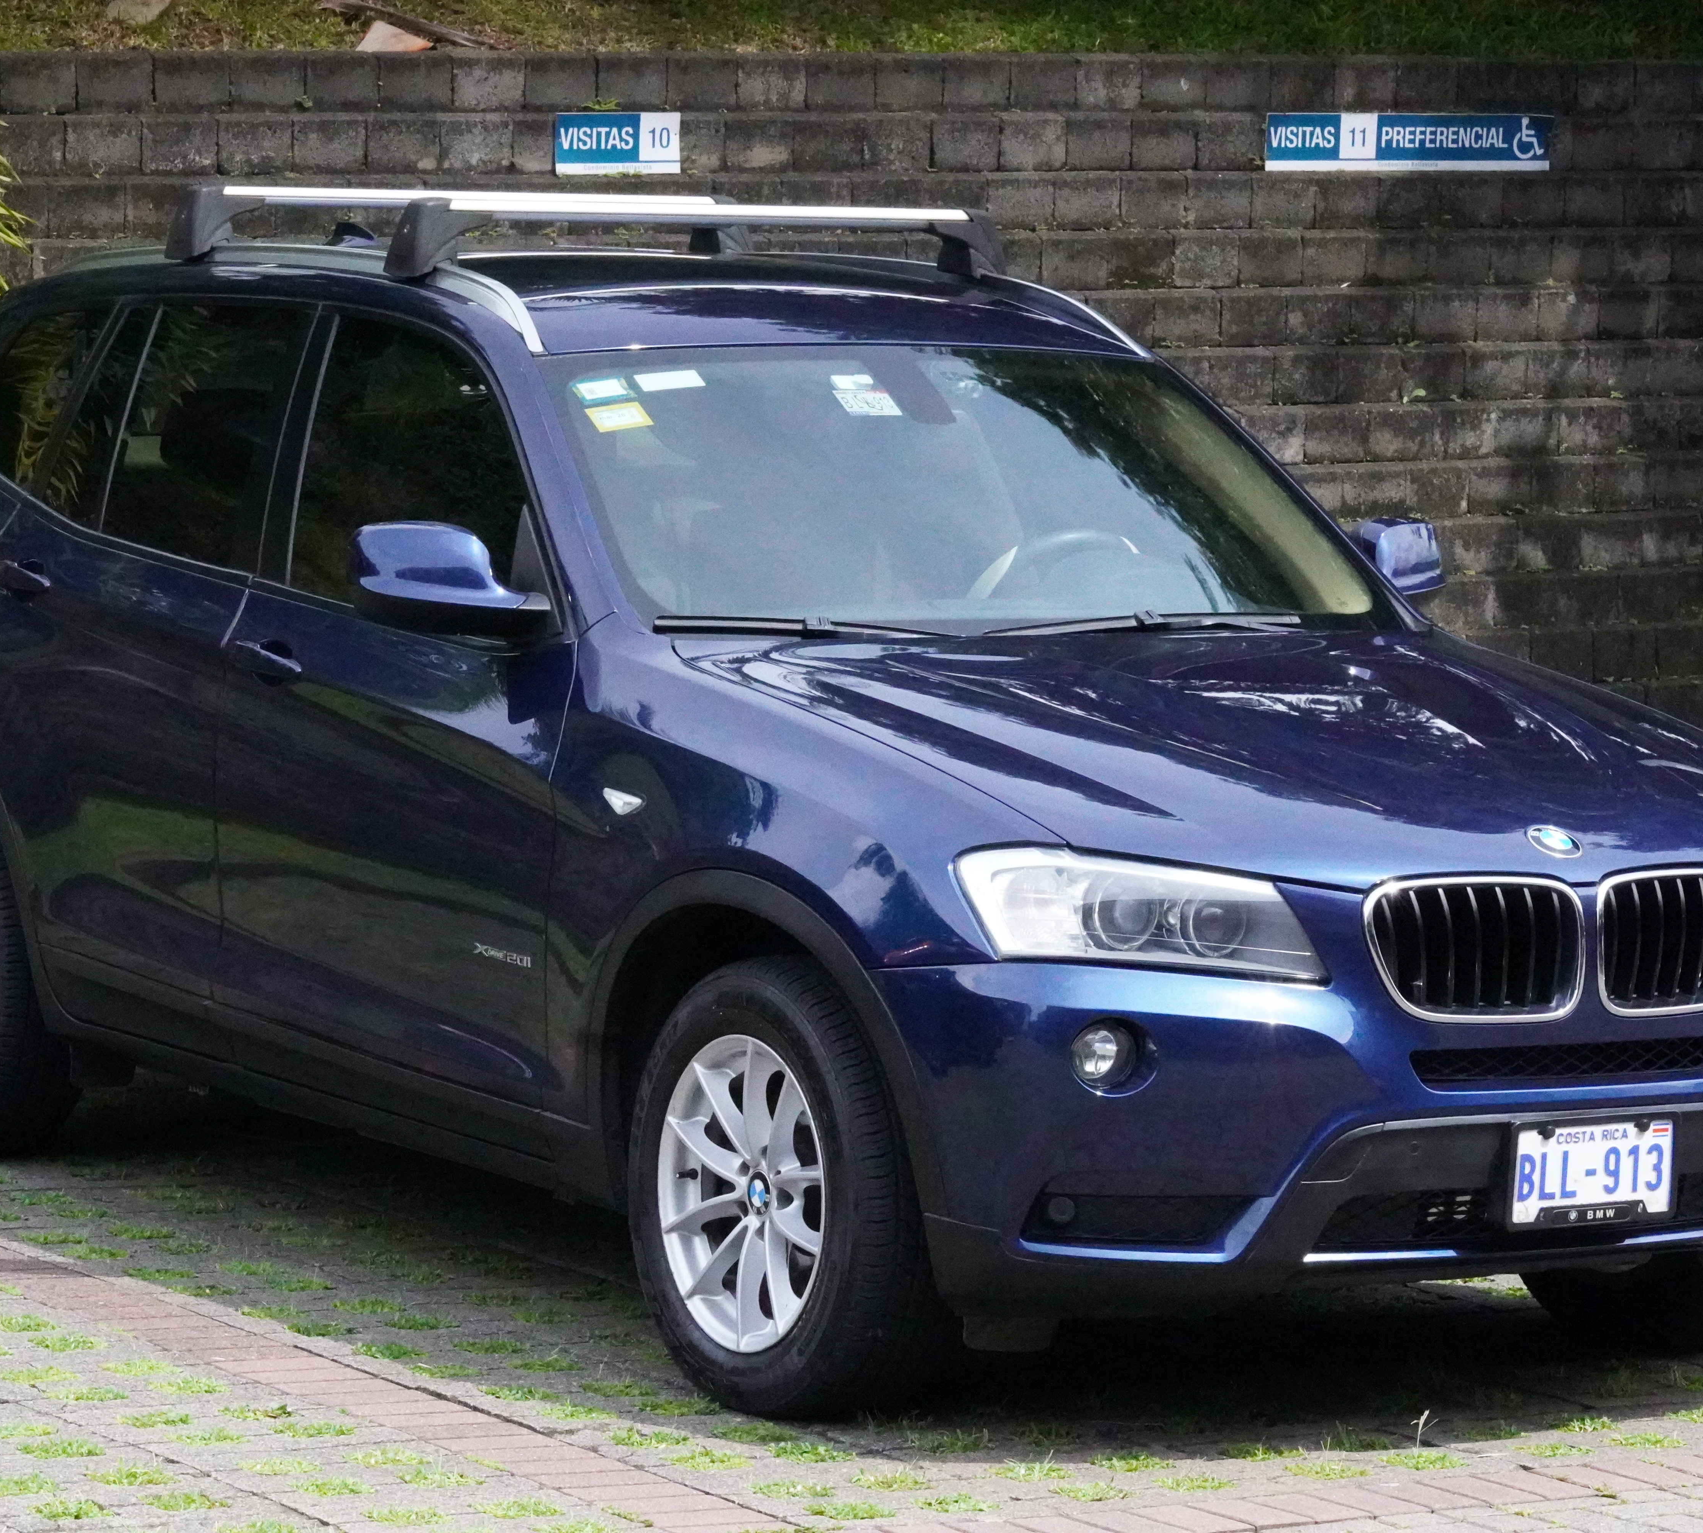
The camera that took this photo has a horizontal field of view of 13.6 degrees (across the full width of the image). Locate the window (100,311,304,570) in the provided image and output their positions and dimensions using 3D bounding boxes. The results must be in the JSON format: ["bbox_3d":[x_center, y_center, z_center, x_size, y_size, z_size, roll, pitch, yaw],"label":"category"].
[{"bbox_3d":[-1.100,-0.583,12.360,0.040,0.470,0.675,22,-6,-33],"label":"window"}]

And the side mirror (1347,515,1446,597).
[{"bbox_3d":[0.941,-0.356,12.284,0.210,0.155,0.175,-2,6,-33],"label":"side mirror"}]

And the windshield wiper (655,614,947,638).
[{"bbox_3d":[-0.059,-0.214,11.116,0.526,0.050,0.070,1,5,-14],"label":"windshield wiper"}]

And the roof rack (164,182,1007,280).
[{"bbox_3d":[-0.465,-0.945,12.694,1.240,0.143,0.930,-2,6,-33],"label":"roof rack"}]

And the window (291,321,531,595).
[{"bbox_3d":[-0.700,-0.486,11.726,0.050,0.487,0.902,22,-6,-33],"label":"window"}]

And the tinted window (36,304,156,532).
[{"bbox_3d":[-1.328,-0.627,12.714,0.030,0.407,0.271,22,-6,-33],"label":"tinted window"}]

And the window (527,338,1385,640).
[{"bbox_3d":[0.206,-0.426,11.629,1.420,0.110,0.810,-1,42,-33],"label":"window"}]

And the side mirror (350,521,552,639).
[{"bbox_3d":[-0.630,-0.293,11.223,0.260,0.185,0.180,-1,6,-33],"label":"side mirror"}]

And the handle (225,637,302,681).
[{"bbox_3d":[-0.961,-0.170,11.790,0.055,0.050,0.225,-1,11,-33],"label":"handle"}]

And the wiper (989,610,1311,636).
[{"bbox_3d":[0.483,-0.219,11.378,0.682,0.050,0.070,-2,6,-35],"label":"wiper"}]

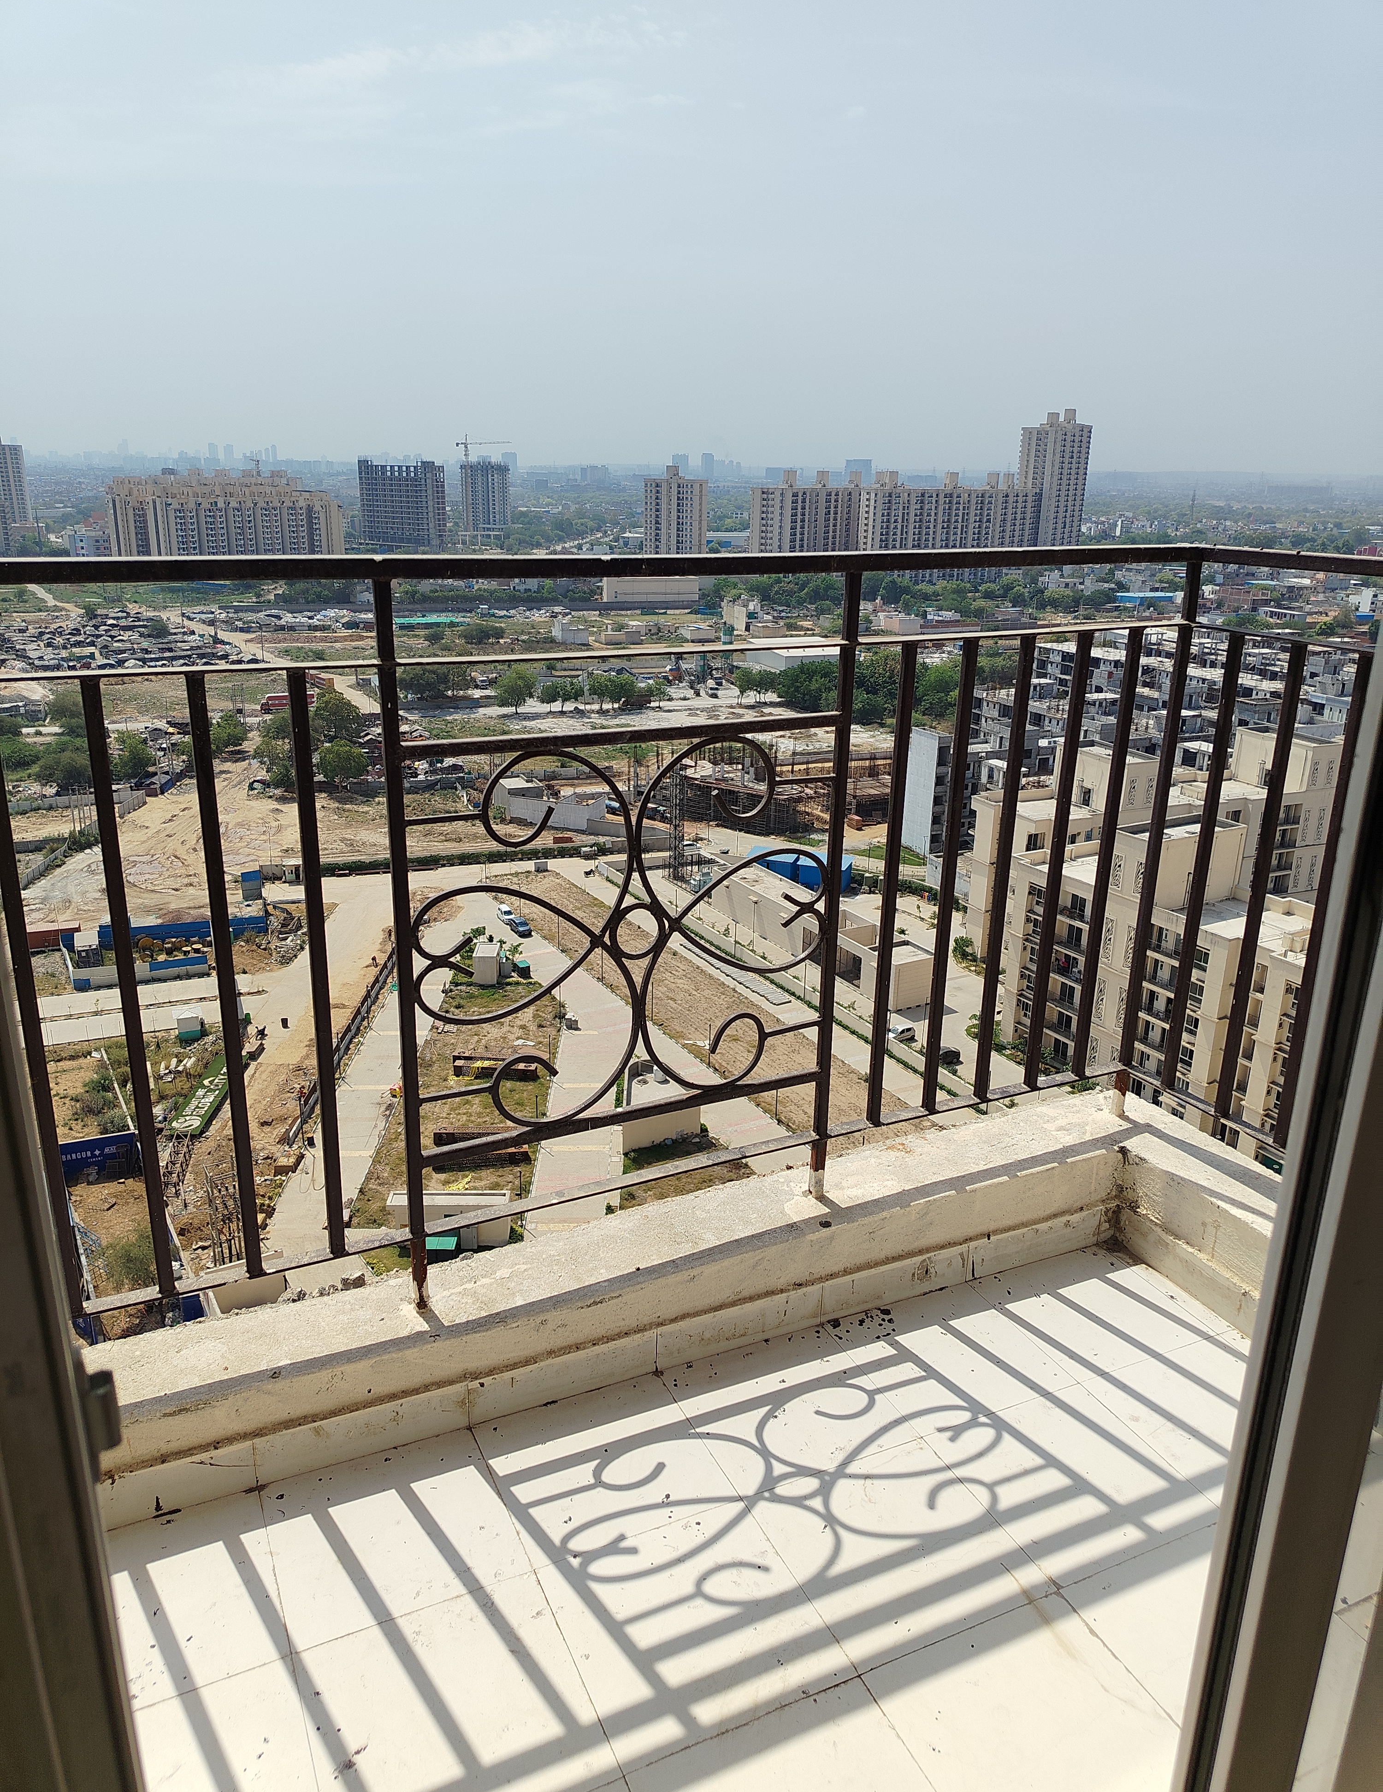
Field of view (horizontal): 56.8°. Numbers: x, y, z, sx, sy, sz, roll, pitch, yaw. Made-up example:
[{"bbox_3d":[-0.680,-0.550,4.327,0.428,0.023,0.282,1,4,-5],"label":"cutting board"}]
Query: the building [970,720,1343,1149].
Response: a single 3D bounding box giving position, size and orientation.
[{"bbox_3d":[59.176,0.415,136.776,54.000,25.700,54.000,-9,21,-26],"label":"building"}]

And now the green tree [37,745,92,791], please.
[{"bbox_3d":[-110.596,-22.105,225.400,10.000,7.059,10.000,-8,21,-25],"label":"green tree"}]

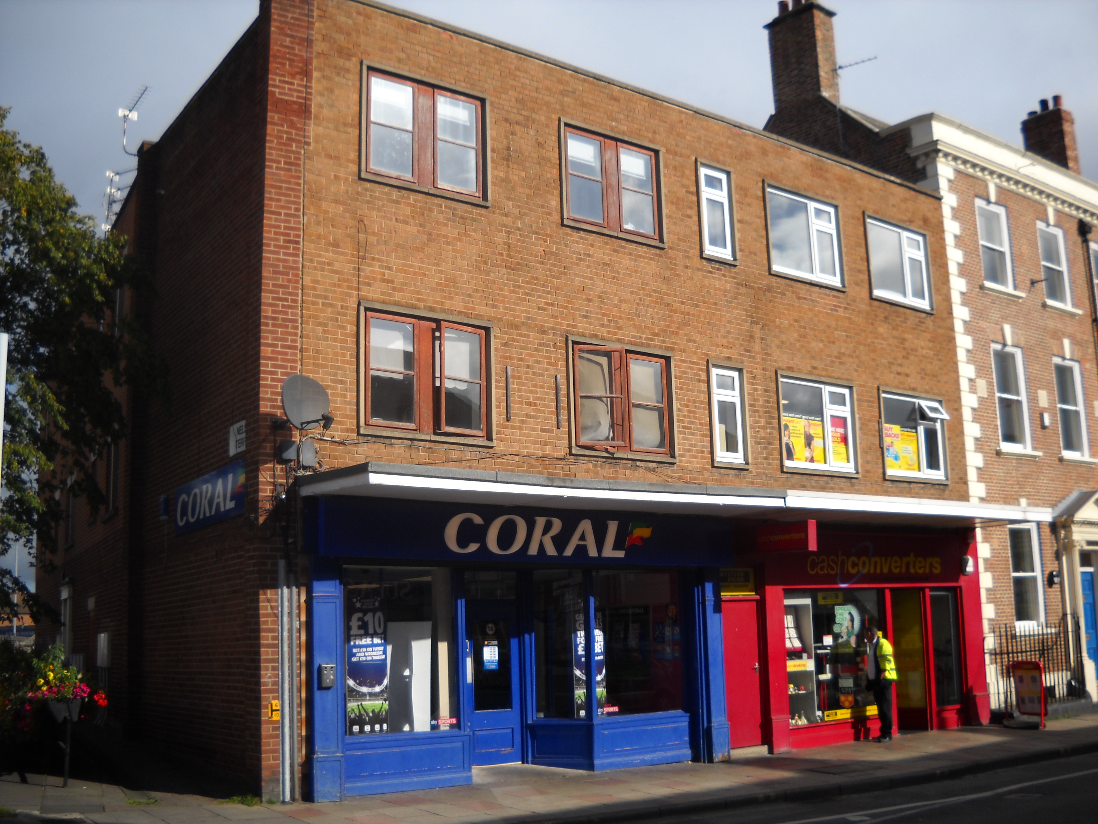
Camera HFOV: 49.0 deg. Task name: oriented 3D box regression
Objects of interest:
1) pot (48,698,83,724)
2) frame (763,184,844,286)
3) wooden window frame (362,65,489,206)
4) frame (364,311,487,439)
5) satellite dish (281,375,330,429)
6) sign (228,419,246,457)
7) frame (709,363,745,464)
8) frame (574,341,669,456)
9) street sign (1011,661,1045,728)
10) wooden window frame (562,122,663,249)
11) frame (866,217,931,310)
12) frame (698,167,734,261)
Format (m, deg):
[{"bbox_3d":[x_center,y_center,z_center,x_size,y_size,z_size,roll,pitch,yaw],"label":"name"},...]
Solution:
[{"bbox_3d":[-5.544,3.436,13.832,0.350,0.300,0.330,6,-13,-37],"label":"pot"},{"bbox_3d":[3.930,-2.680,18.540,1.580,1.340,0.130,6,-13,-37],"label":"frame"},{"bbox_3d":[-1.460,-3.280,14.380,1.700,1.370,0.130,6,-13,-37],"label":"wooden window frame"},{"bbox_3d":[-1.388,-0.423,13.864,1.630,1.340,0.150,6,-13,-37],"label":"frame"},{"bbox_3d":[-2.442,-0.111,12.443,0.420,0.590,0.620,-11,-14,41],"label":"satellite dish"},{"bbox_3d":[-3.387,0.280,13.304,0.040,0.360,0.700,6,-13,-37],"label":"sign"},{"bbox_3d":[2.500,0.040,16.880,0.500,1.340,0.130,6,-13,-37],"label":"frame"},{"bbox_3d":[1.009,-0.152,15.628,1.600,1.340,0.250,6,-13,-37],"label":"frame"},{"bbox_3d":[7.420,4.380,18.750,0.400,1.040,0.620,6,-13,-37],"label":"street sign"},{"bbox_3d":[0.854,-3.068,16.445,1.780,1.420,0.150,6,-13,-37],"label":"wooden window frame"},{"bbox_3d":[5.800,-2.440,19.980,1.500,1.330,0.130,6,-13,-37],"label":"frame"},{"bbox_3d":[2.450,-2.909,17.721,0.600,1.360,0.120,6,-13,-37],"label":"frame"}]

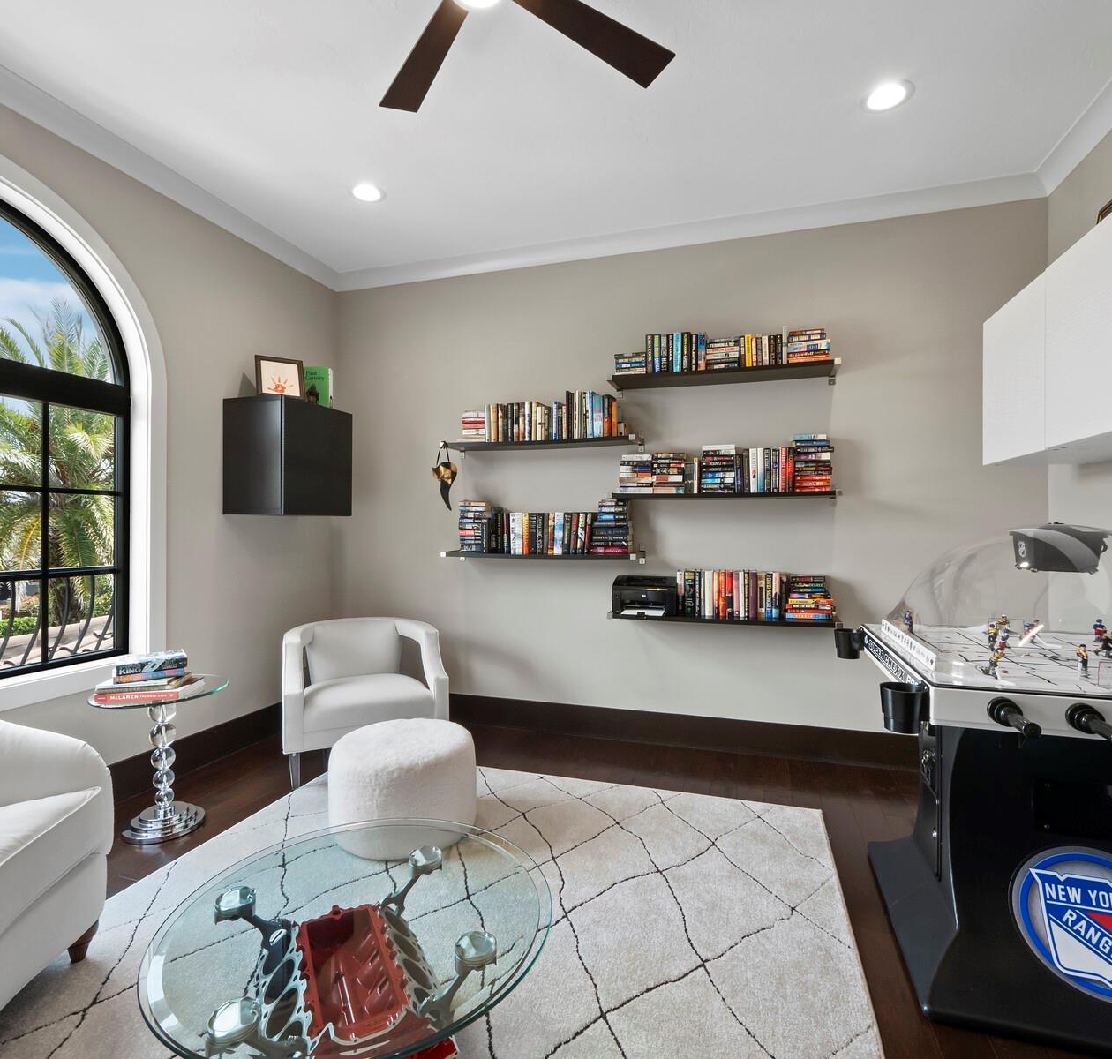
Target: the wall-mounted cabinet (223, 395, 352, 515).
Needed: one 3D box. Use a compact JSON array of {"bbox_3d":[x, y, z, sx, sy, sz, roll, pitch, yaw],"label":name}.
[{"bbox_3d":[-1.609,-0.411,3.474,0.418,0.659,0.588,0,0,17],"label":"wall-mounted cabinet"}]

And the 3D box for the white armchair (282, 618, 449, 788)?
[{"bbox_3d":[-1.131,0.935,3.369,0.810,0.750,0.750,0,0,-22],"label":"white armchair"}]

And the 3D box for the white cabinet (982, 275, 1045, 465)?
[{"bbox_3d":[2.147,-0.650,2.399,0.390,0.685,0.588,0,0,18],"label":"white cabinet"}]

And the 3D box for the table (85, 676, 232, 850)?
[{"bbox_3d":[-1.729,1.010,2.521,0.510,0.600,0.510,0,0,17],"label":"table"}]

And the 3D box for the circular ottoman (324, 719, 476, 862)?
[{"bbox_3d":[-0.668,1.105,2.528,0.610,0.390,0.610,0,0,0],"label":"circular ottoman"}]

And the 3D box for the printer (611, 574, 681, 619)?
[{"bbox_3d":[0.536,0.387,3.369,0.355,0.205,0.250,0,0,17],"label":"printer"}]

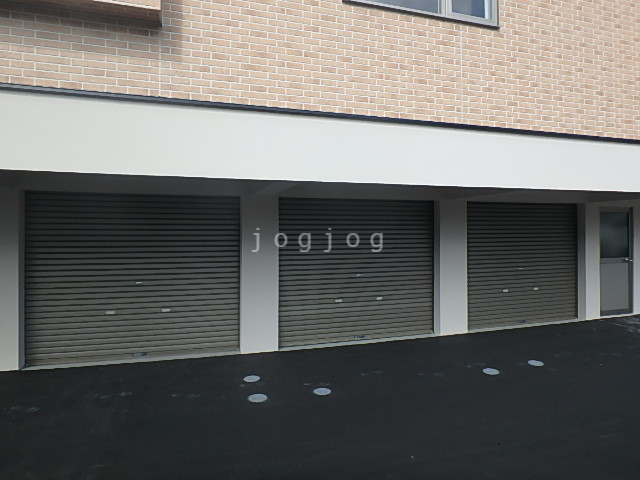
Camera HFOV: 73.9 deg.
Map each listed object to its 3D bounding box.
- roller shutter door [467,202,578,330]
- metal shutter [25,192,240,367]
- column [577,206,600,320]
[{"bbox_3d":[3.615,0.404,7.634,2.590,2.170,0.100,0,0,-18],"label":"roller shutter door"},{"bbox_3d":[-2.410,0.485,5.718,2.665,2.195,0.100,0,0,-18],"label":"metal shutter"},{"bbox_3d":[5.025,0.369,7.983,0.350,2.150,0.230,0,0,-18],"label":"column"}]

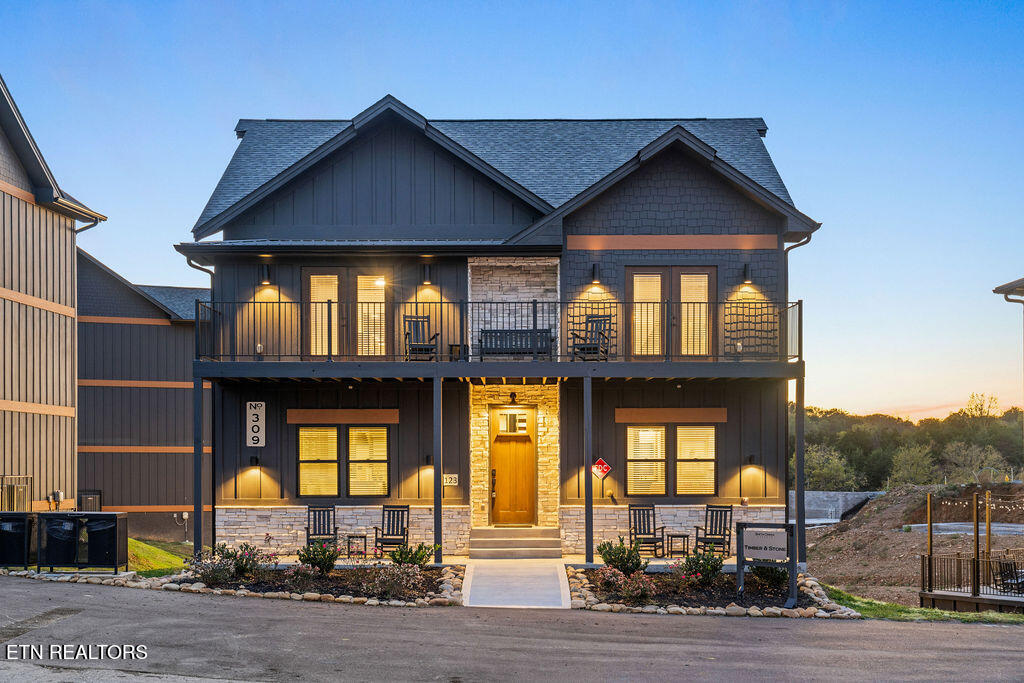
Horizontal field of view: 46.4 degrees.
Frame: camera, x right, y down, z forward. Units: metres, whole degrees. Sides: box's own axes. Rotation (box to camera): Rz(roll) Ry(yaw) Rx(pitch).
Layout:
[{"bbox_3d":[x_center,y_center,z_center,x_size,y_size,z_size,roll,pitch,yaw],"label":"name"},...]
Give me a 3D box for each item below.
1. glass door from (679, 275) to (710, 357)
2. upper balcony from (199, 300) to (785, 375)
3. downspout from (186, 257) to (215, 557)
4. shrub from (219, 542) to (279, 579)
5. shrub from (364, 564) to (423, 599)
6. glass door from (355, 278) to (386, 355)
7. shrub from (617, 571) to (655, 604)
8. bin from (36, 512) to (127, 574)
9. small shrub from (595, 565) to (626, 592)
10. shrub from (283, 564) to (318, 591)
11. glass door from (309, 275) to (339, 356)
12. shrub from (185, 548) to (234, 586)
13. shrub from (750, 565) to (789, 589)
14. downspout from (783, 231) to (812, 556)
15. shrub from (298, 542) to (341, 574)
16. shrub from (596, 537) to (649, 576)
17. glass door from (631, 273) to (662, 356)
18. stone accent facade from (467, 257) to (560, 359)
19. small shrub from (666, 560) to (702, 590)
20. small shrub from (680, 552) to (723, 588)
[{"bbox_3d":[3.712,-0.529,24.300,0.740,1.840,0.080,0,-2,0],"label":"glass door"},{"bbox_3d":[-0.255,-0.049,23.450,11.550,1.420,1.680,0,-2,0],"label":"upper balcony"},{"bbox_3d":[-6.518,1.360,25.000,0.550,6.300,0.250,0,-2,0],"label":"downspout"},{"bbox_3d":[-5.006,4.161,22.700,1.050,0.700,0.950,0,-2,0],"label":"shrub"},{"bbox_3d":[-2.142,4.339,21.600,1.030,0.620,0.900,0,-2,0],"label":"shrub"},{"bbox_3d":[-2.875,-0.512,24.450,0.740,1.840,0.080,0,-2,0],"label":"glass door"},{"bbox_3d":[2.230,4.397,21.400,0.660,0.580,0.620,0,-2,0],"label":"shrub"},{"bbox_3d":[-9.050,4.233,25.000,1.700,1.250,0.750,0,-2,0],"label":"bin"},{"bbox_3d":[1.757,4.205,21.200,0.570,0.440,0.540,0,-2,0],"label":"small shrub"},{"bbox_3d":[-3.930,4.394,22.200,0.660,0.500,0.620,0,-2,0],"label":"shrub"},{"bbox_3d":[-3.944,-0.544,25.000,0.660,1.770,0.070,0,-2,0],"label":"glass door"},{"bbox_3d":[-5.393,4.047,21.300,0.880,0.670,0.800,0,-2,0],"label":"shrub"},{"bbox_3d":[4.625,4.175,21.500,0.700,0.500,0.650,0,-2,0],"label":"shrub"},{"bbox_3d":[5.851,1.154,24.400,0.560,6.700,0.130,0,-2,0],"label":"downspout"},{"bbox_3d":[-3.528,3.977,21.900,0.770,0.580,0.720,0,-2,0],"label":"shrub"},{"bbox_3d":[2.090,4.067,22.600,0.980,0.760,0.900,0,-2,0],"label":"shrub"},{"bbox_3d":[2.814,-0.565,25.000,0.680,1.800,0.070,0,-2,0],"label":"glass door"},{"bbox_3d":[0.042,-0.624,24.850,1.880,2.250,0.300,0,-2,0],"label":"stone accent facade"},{"bbox_3d":[3.191,4.310,22.100,0.680,0.580,0.640,0,-2,0],"label":"small shrub"},{"bbox_3d":[3.426,4.131,21.600,0.770,0.660,0.720,0,-2,0],"label":"small shrub"}]

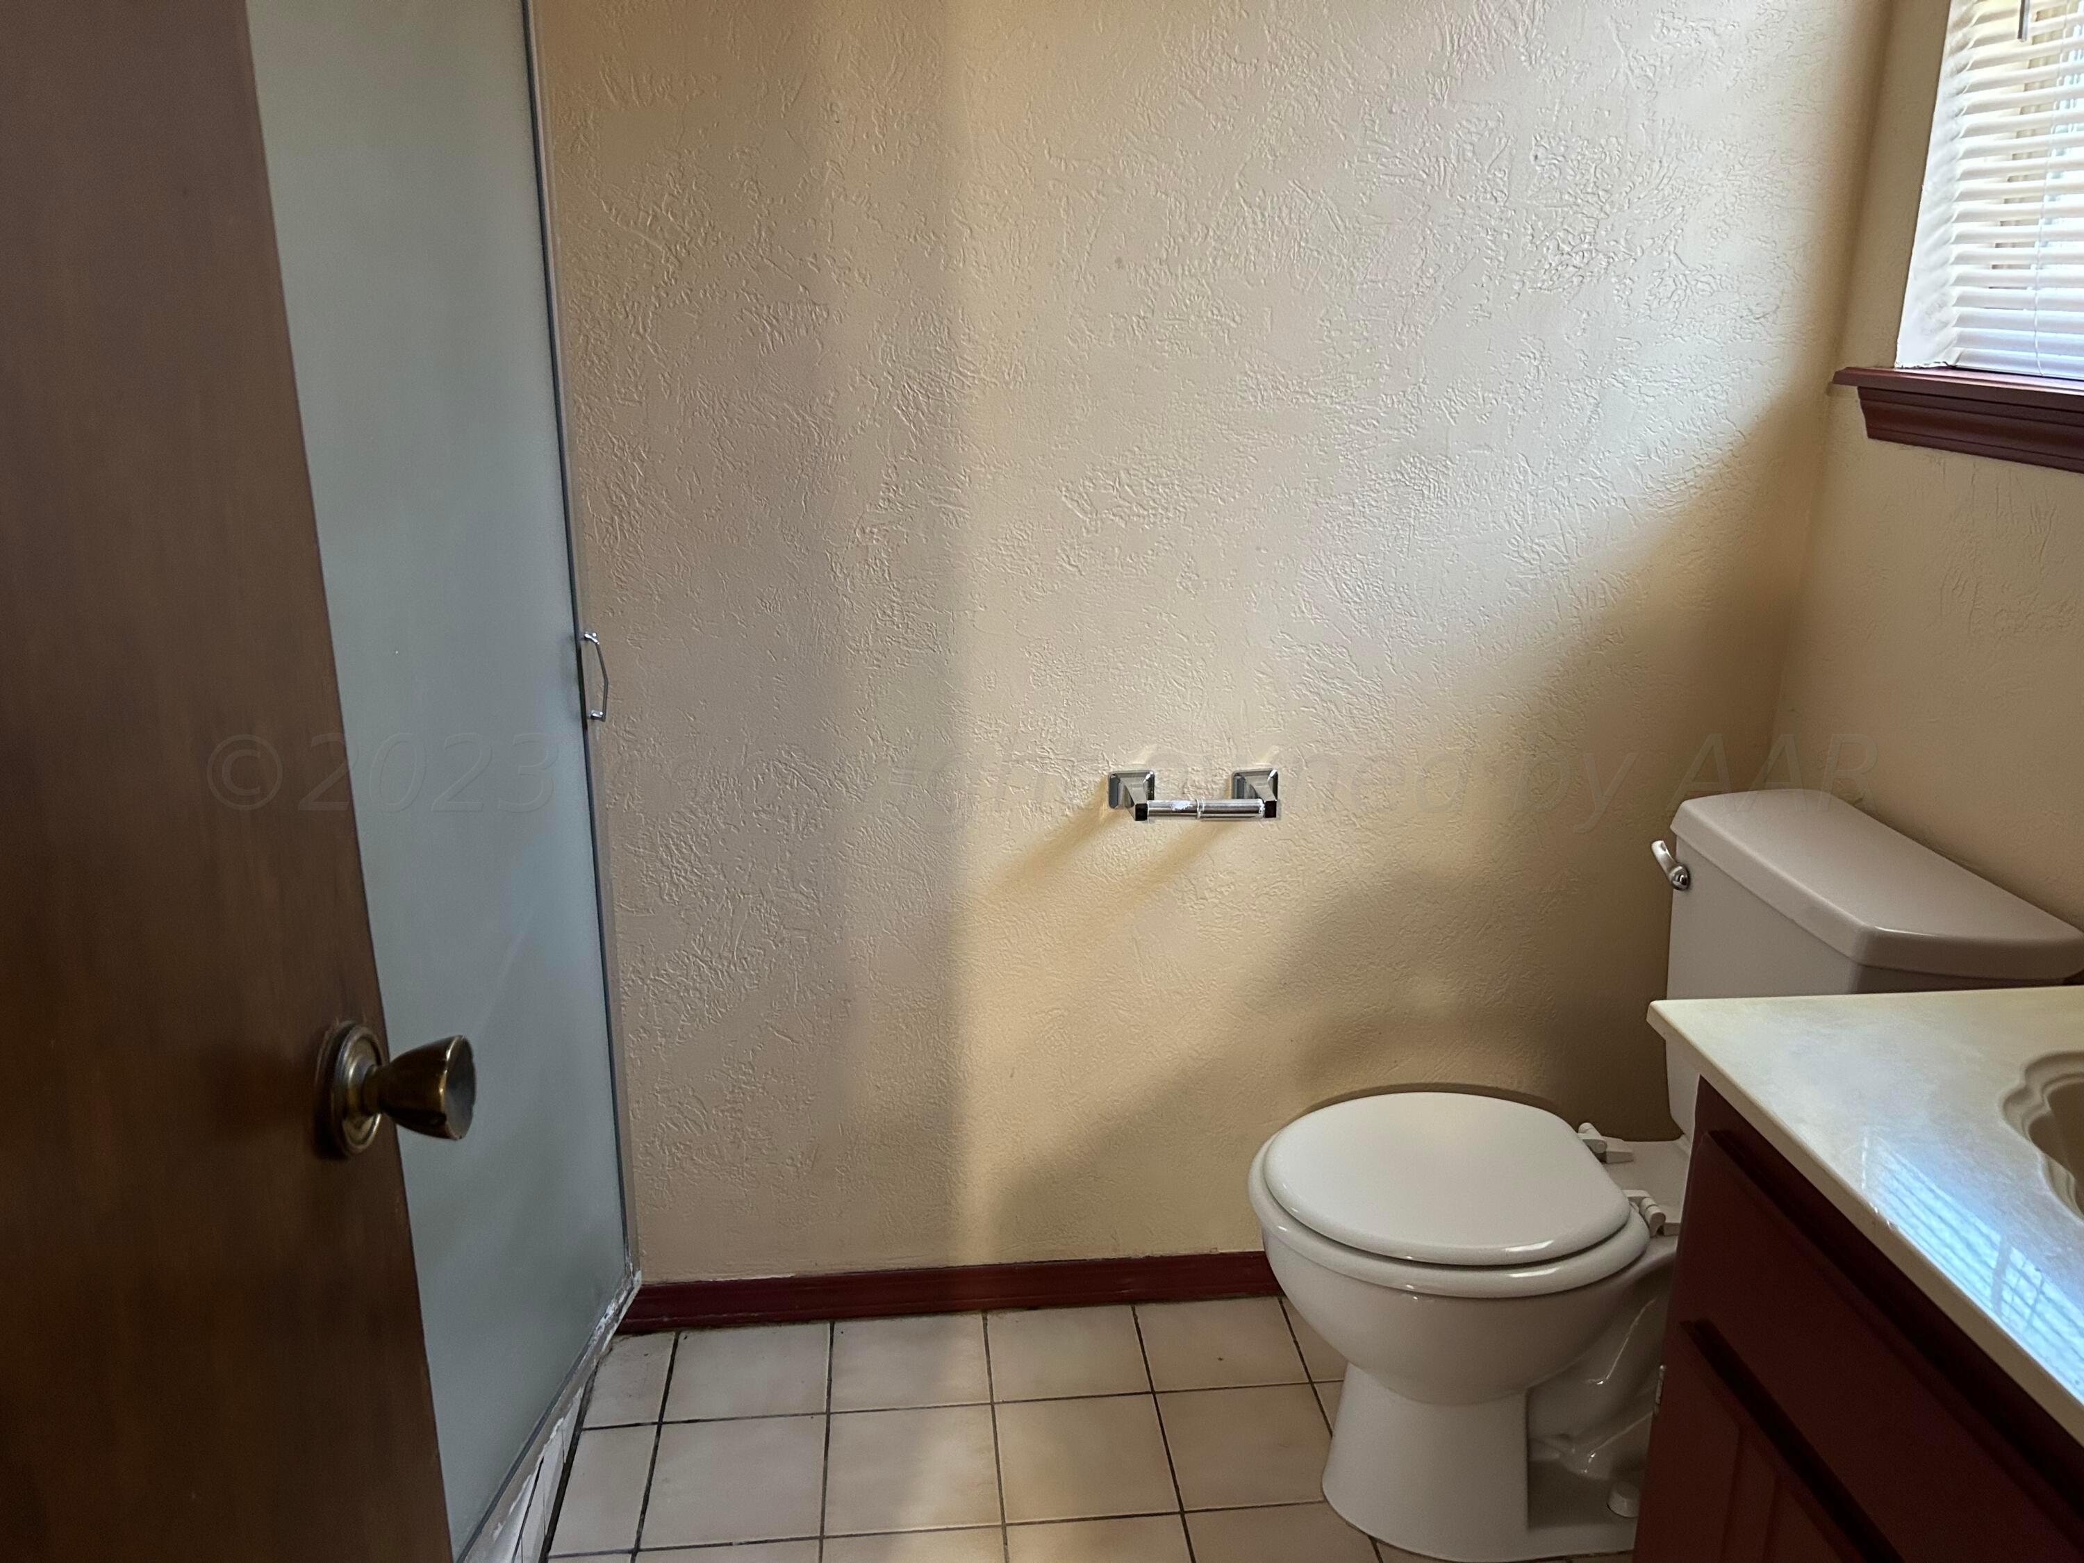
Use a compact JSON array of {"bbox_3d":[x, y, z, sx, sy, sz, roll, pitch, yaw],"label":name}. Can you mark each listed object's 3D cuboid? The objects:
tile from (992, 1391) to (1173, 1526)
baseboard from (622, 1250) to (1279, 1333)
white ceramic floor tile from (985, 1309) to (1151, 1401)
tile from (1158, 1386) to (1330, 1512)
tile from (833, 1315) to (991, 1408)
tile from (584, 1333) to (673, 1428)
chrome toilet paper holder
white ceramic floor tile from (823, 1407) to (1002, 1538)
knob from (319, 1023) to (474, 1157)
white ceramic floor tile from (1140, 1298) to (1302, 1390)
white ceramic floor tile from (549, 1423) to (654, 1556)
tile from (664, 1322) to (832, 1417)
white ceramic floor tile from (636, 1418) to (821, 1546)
[{"bbox_3d":[0.049,0.807,1.867,0.199,0.009,0.199,-1,18,-5],"label":"tile"},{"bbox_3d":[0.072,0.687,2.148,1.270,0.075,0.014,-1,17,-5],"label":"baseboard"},{"bbox_3d":[0.031,0.749,2.047,0.199,0.009,0.175,-1,18,-5],"label":"white ceramic floor tile"},{"bbox_3d":[0.251,0.802,1.886,0.199,0.009,0.199,-1,18,-5],"label":"tile"},{"bbox_3d":[-0.172,0.762,2.046,0.200,0.010,0.179,-1,17,-5],"label":"tile"},{"bbox_3d":[-0.525,0.771,2.014,0.090,0.010,0.179,-1,17,-5],"label":"tile"},{"bbox_3d":[0.194,0.020,1.920,0.210,0.051,0.080,-2,18,-5],"label":"chrome toilet paper holder"},{"bbox_3d":[-0.153,0.812,1.849,0.199,0.009,0.199,-1,18,-5],"label":"white ceramic floor tile"},{"bbox_3d":[-0.328,0.157,0.801,0.060,0.065,0.065,0,17,-2],"label":"knob"},{"bbox_3d":[0.236,0.752,2.084,0.200,0.010,0.179,-1,17,-5],"label":"white ceramic floor tile"},{"bbox_3d":[-0.507,0.828,1.829,0.090,0.010,0.200,-1,17,-5],"label":"white ceramic floor tile"},{"bbox_3d":[-0.374,0.760,2.010,0.199,0.009,0.175,-1,18,-5],"label":"tile"},{"bbox_3d":[-0.356,0.818,1.830,0.199,0.009,0.199,-1,18,-5],"label":"white ceramic floor tile"}]

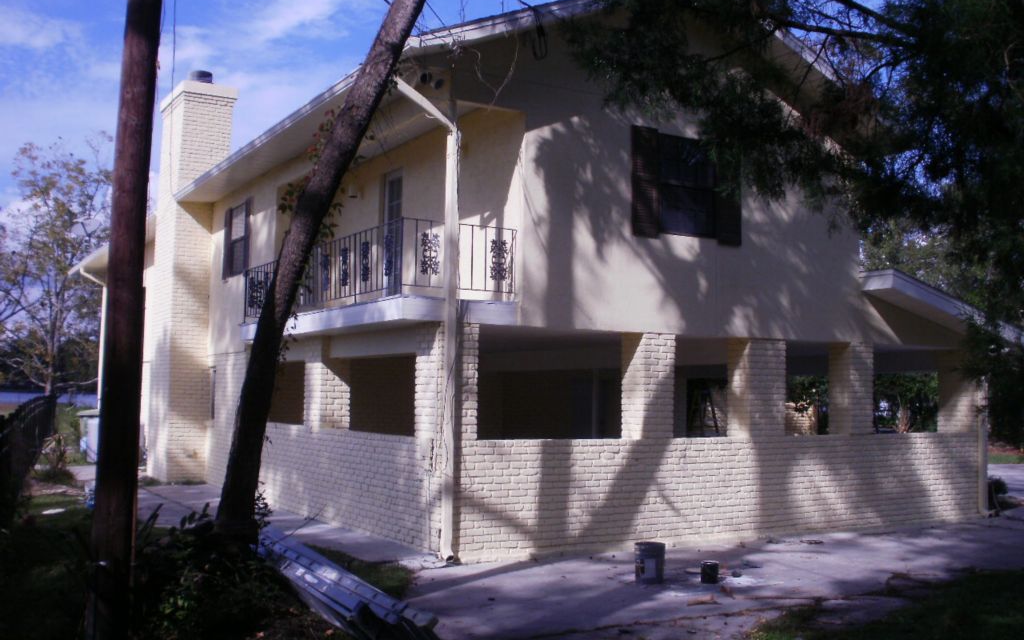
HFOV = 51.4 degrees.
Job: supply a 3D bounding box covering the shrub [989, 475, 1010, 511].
[{"bbox_3d":[8.144,2.874,17.864,0.460,0.490,0.460,3,-5,-30],"label":"shrub"}]

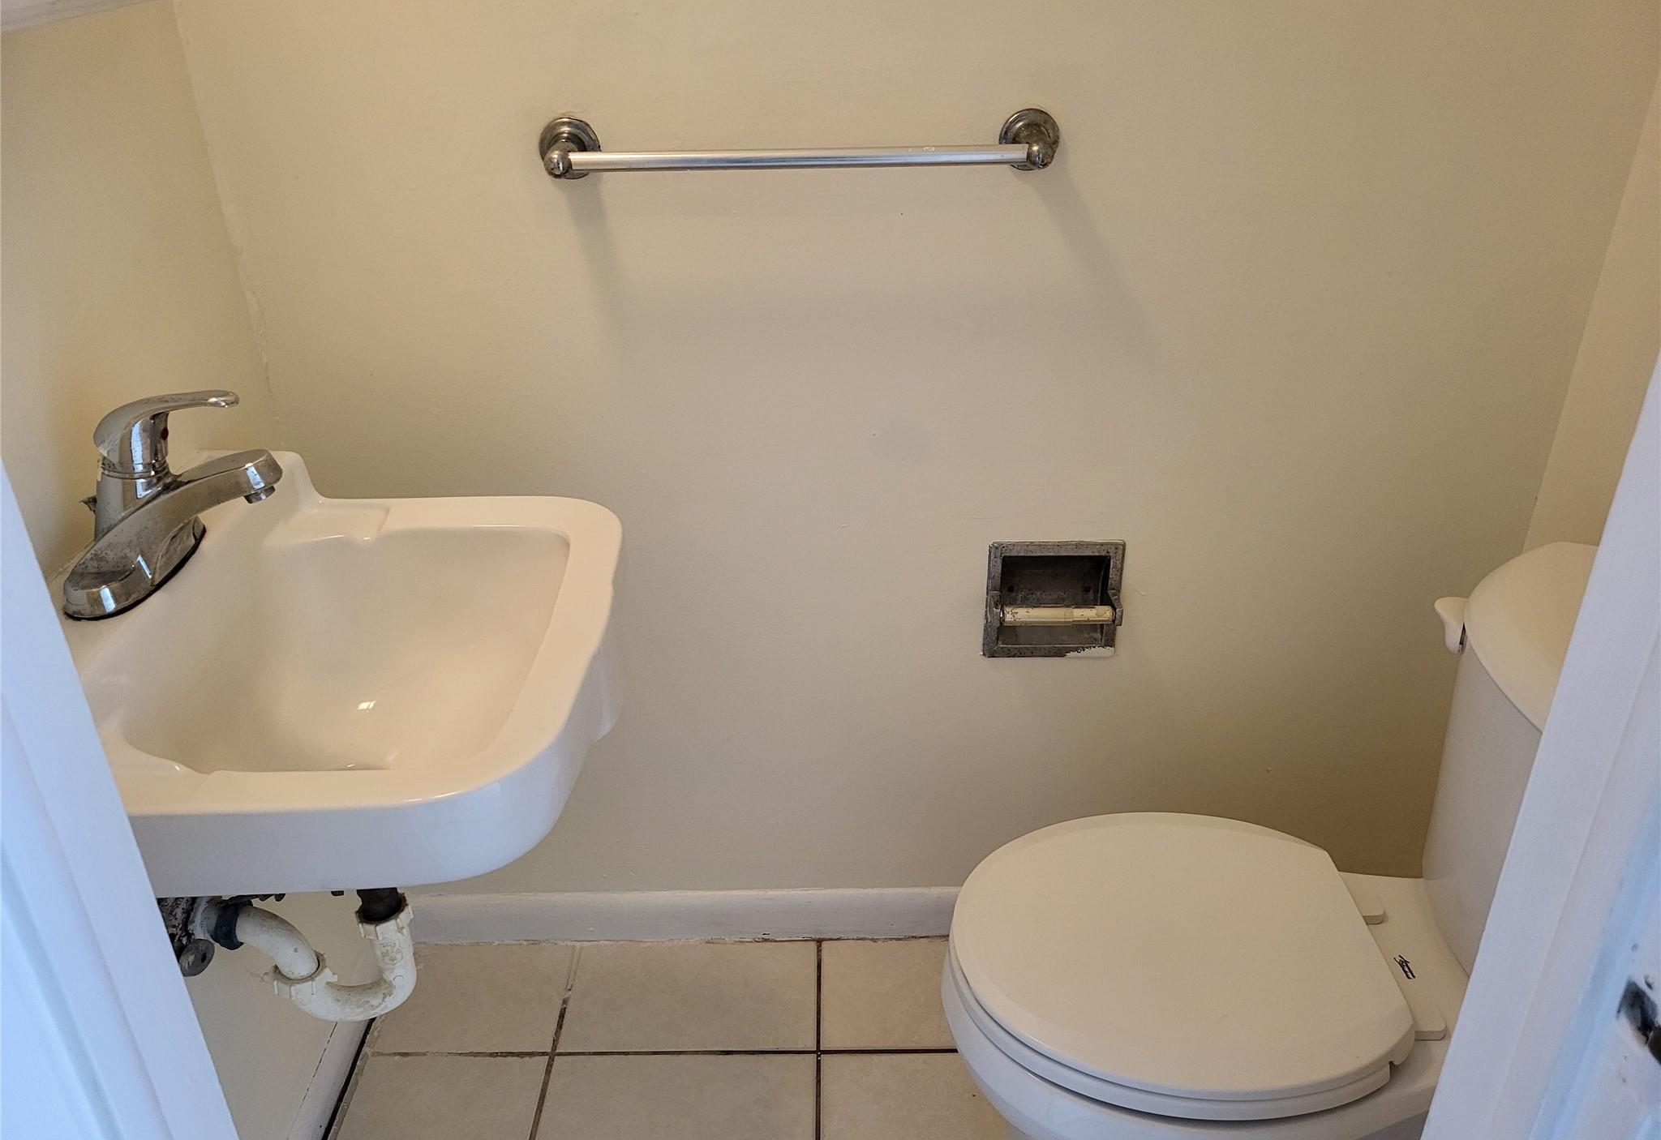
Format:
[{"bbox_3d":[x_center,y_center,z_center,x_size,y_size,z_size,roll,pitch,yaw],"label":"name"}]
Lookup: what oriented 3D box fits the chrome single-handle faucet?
[{"bbox_3d":[-0.513,-0.066,0.984,0.165,0.153,0.162,-1,29,0],"label":"chrome single-handle faucet"}]

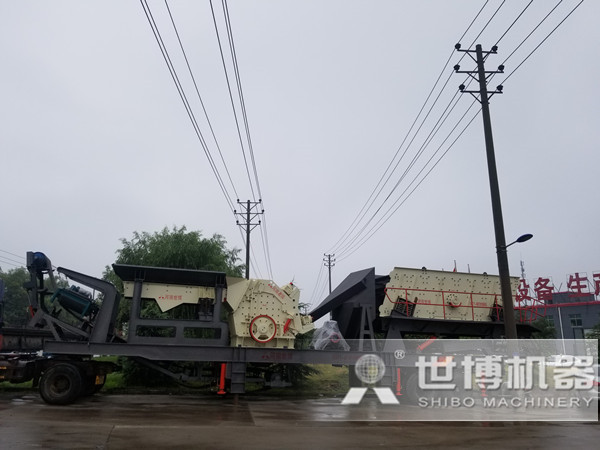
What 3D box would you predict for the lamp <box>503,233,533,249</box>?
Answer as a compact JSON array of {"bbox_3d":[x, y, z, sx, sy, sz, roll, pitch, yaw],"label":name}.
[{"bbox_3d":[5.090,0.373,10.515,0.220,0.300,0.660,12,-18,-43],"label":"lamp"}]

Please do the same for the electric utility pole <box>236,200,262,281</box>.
[{"bbox_3d":[-2.883,2.996,24.906,1.680,9.216,0.300,0,-13,-2],"label":"electric utility pole"}]

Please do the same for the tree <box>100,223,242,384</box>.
[{"bbox_3d":[-4.929,2.912,17.613,5.200,5.864,5.000,-1,-13,0],"label":"tree"}]

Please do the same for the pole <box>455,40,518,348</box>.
[{"bbox_3d":[5.976,-0.424,13.622,1.580,11.361,0.360,0,-13,-3],"label":"pole"}]

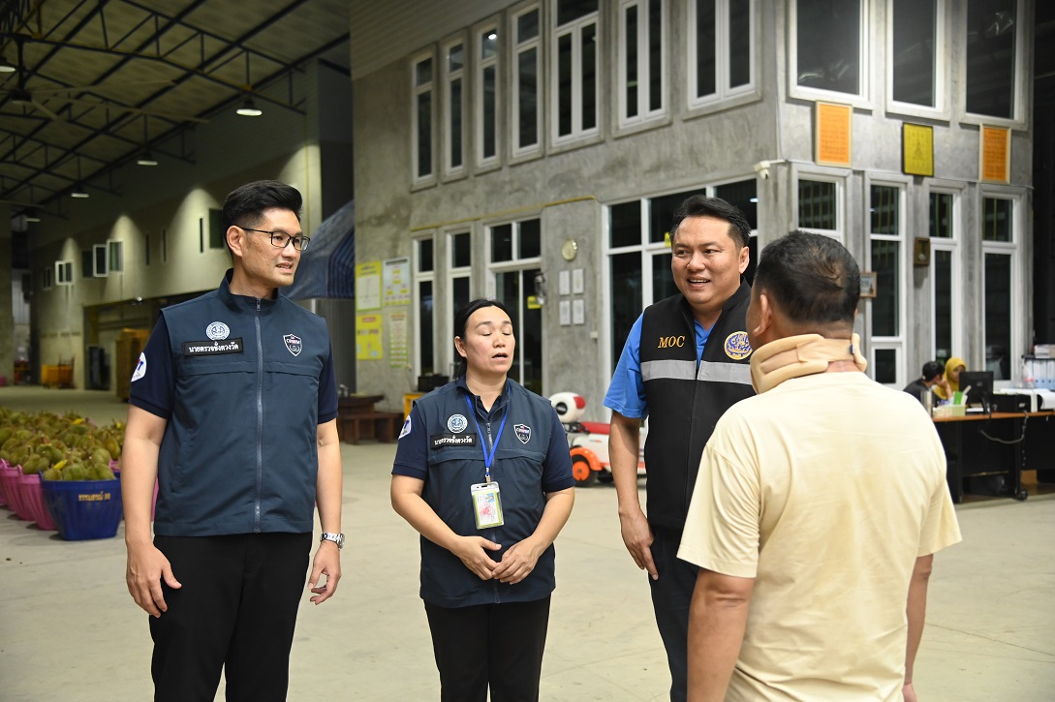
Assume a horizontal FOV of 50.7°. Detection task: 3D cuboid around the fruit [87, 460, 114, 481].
[{"bbox_3d":[-3.102,0.899,8.100,0.200,0.225,0.200,0,1,-3],"label":"fruit"}]

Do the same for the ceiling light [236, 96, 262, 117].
[{"bbox_3d":[-4.621,-4.050,18.500,0.420,0.280,0.420,0,1,-3],"label":"ceiling light"}]

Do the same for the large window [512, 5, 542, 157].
[{"bbox_3d":[0.028,-3.345,13.857,0.120,1.792,0.673,-1,1,-32],"label":"large window"}]

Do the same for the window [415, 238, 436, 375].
[{"bbox_3d":[-1.454,-0.552,16.290,0.120,2.206,0.710,-1,1,-32],"label":"window"}]

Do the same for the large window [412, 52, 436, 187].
[{"bbox_3d":[-1.497,-3.376,16.314,0.120,1.812,0.691,-1,1,-32],"label":"large window"}]

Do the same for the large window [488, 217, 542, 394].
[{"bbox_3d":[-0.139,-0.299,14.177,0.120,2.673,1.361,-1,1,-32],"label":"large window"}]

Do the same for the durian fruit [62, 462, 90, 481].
[{"bbox_3d":[-3.285,0.899,8.100,0.200,0.220,0.200,0,1,-3],"label":"durian fruit"}]

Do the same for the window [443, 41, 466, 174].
[{"bbox_3d":[-0.978,-3.358,15.477,0.120,1.800,0.636,-1,1,-32],"label":"window"}]

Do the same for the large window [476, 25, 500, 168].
[{"bbox_3d":[-0.484,-3.340,14.682,0.120,1.785,0.594,-1,1,-32],"label":"large window"}]

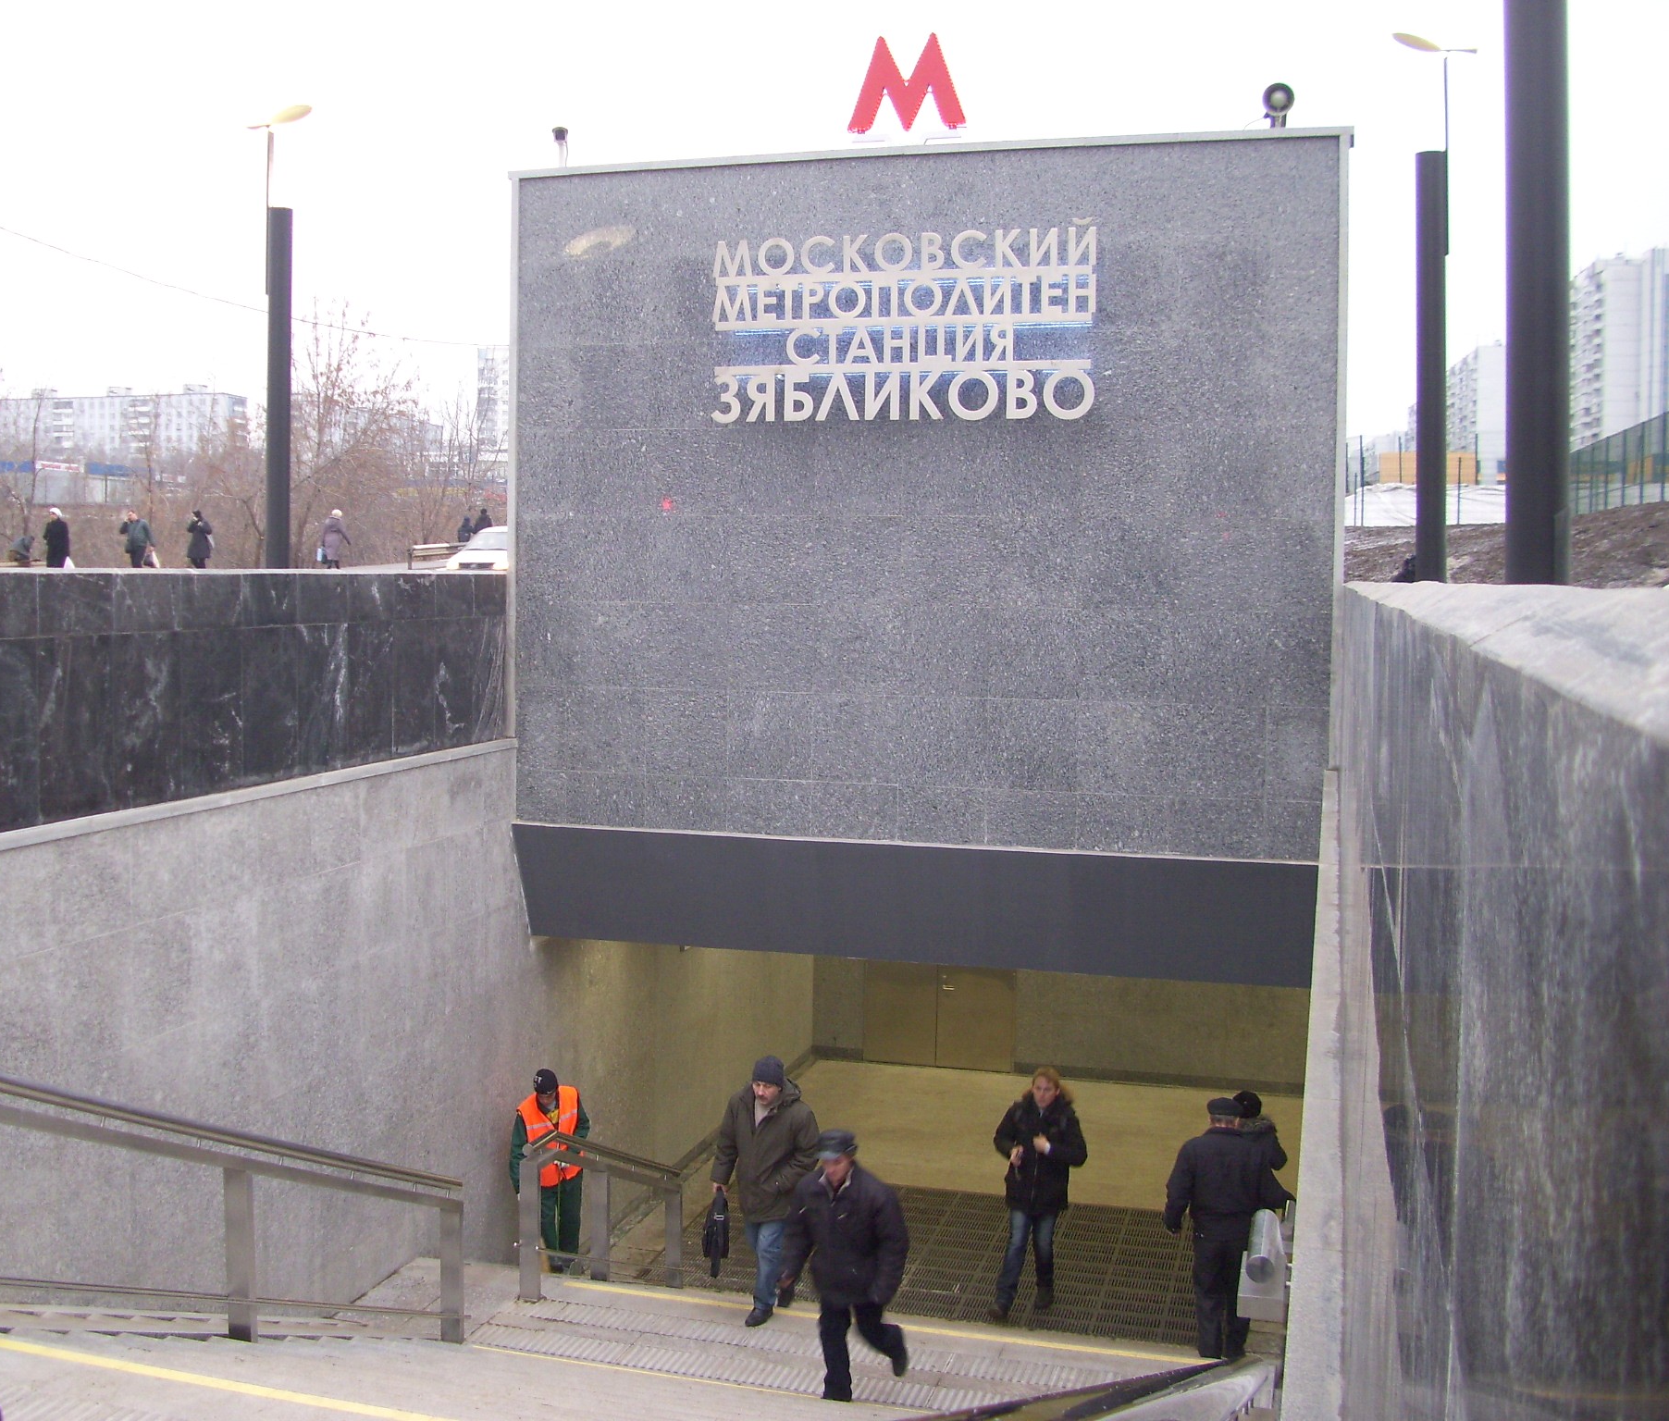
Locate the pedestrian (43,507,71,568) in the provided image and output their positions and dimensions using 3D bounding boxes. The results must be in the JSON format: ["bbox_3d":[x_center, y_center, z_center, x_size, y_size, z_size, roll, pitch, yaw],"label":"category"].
[{"bbox_3d":[-19.235,-4.195,46.056,0.500,1.640,0.550,-1,4,-24],"label":"pedestrian"}]

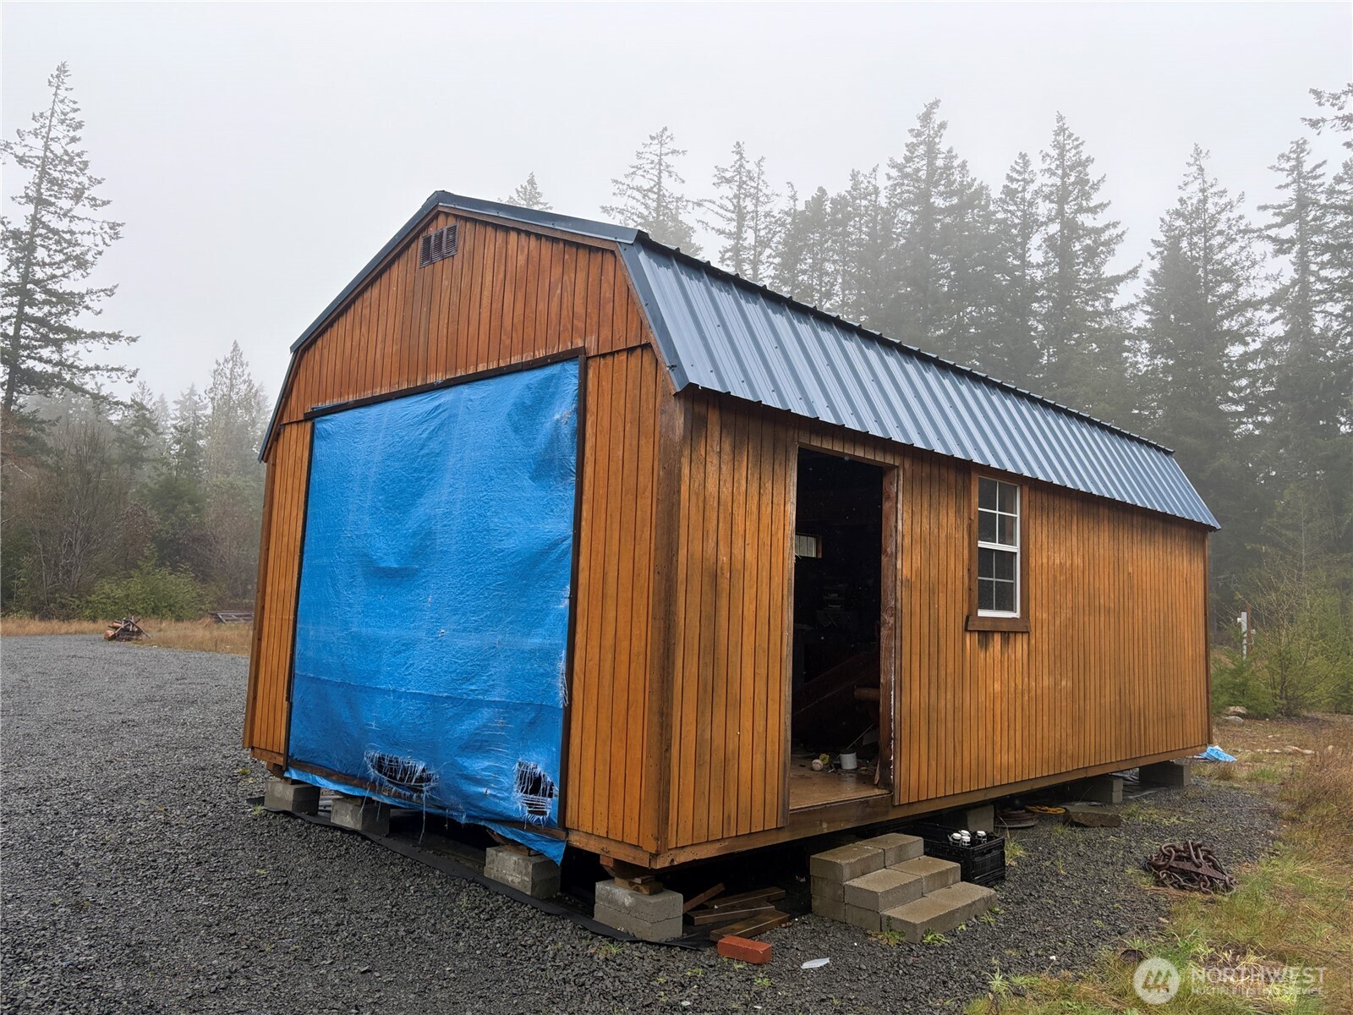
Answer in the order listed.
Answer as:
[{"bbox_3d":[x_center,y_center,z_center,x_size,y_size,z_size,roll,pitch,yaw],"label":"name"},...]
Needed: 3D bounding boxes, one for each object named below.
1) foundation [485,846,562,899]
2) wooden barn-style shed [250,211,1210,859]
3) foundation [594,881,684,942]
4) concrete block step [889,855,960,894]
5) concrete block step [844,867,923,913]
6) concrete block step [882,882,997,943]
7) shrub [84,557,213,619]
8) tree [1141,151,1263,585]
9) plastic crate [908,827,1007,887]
[{"bbox_3d":[-0.800,1.895,5.301,0.400,0.180,0.196,-4,-8,44],"label":"foundation"},{"bbox_3d":[1.060,0.266,8.483,4.265,3.538,7.415,-4,-9,44],"label":"wooden barn-style shed"},{"bbox_3d":[-0.176,1.833,4.642,0.196,0.180,0.400,8,-8,-43],"label":"foundation"},{"bbox_3d":[1.244,1.849,5.105,0.192,0.093,0.400,-3,-8,40],"label":"concrete block step"},{"bbox_3d":[0.982,1.807,4.800,0.192,0.093,0.400,-3,-8,40],"label":"concrete block step"},{"bbox_3d":[1.253,1.912,4.820,0.195,0.094,0.805,-3,-8,40],"label":"concrete block step"},{"bbox_3d":[-22.453,3.466,43.000,5.500,2.750,4.200,5,-7,-27],"label":"shrub"},{"bbox_3d":[19.711,-3.910,37.863,5.100,19.938,5.100,-1,-7,28],"label":"tree"},{"bbox_3d":[1.495,1.952,5.685,0.520,0.235,0.420,-3,-8,40],"label":"plastic crate"}]

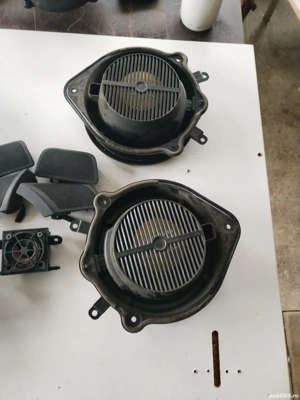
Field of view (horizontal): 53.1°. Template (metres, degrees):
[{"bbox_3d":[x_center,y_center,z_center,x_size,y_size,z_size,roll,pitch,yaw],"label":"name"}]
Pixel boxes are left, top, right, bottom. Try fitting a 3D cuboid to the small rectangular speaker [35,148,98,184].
[{"bbox_3d":[-0.125,-0.051,0.483,0.095,0.032,0.048,8,74,-1],"label":"small rectangular speaker"}]

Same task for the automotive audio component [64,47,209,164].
[{"bbox_3d":[-0.020,-0.167,0.500,0.240,0.076,0.202,5,74,-2],"label":"automotive audio component"}]

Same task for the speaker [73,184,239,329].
[{"bbox_3d":[0.017,0.068,0.436,0.241,0.076,0.202,-15,76,-7],"label":"speaker"}]

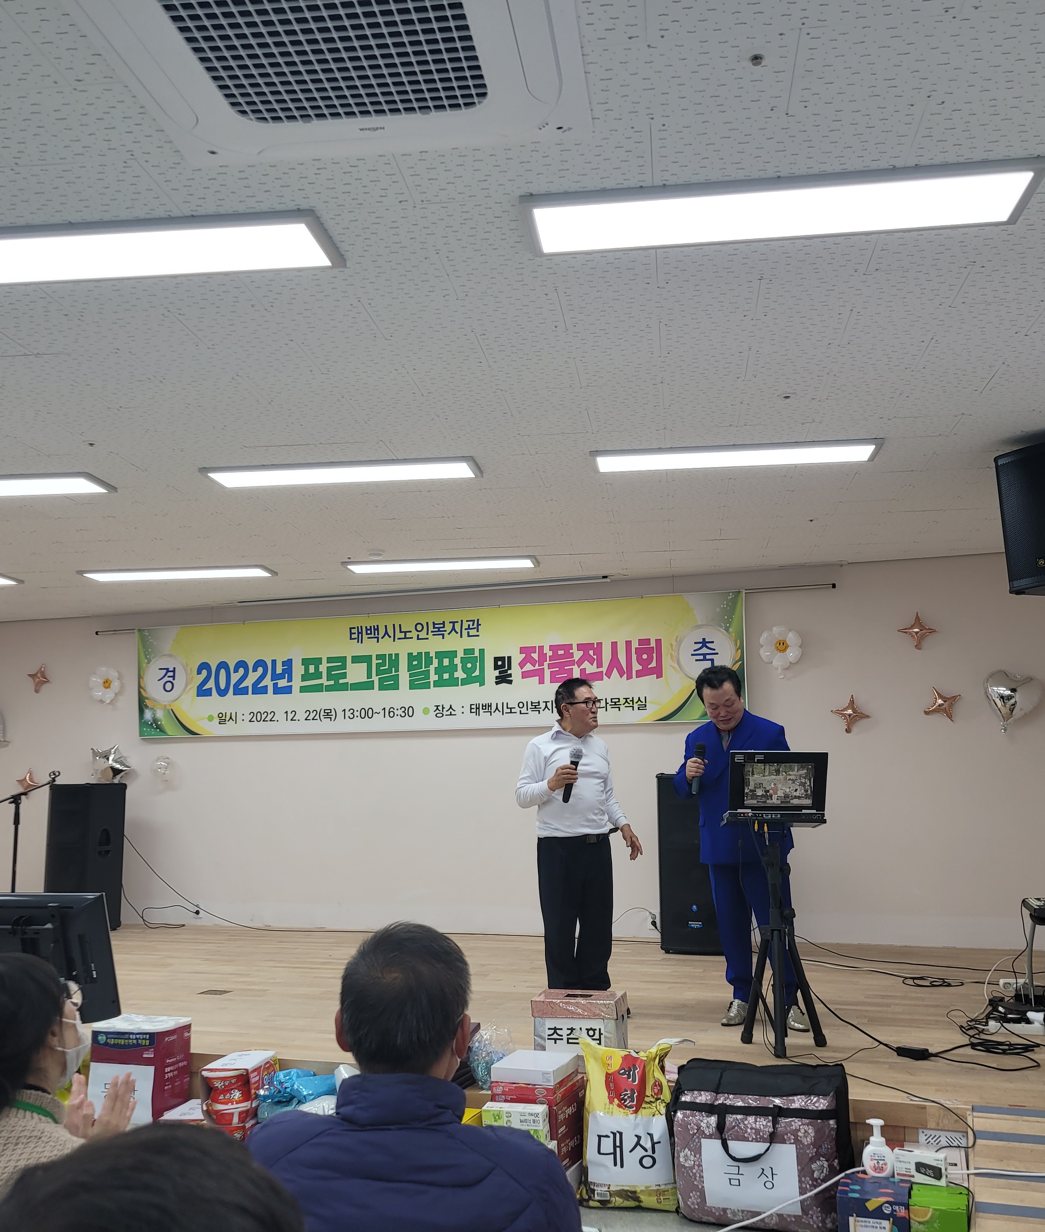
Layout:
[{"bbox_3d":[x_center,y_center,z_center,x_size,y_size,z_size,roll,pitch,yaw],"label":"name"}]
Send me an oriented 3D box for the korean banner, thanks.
[{"bbox_3d":[-0.799,0.416,9.326,4.980,0.900,0.030,-3,-8,19],"label":"korean banner"}]

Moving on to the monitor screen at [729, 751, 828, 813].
[{"bbox_3d":[1.051,0.682,5.067,0.410,0.261,0.030,-2,9,7],"label":"monitor screen"}]

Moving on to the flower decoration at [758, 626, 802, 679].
[{"bbox_3d":[1.759,0.245,8.414,0.300,0.370,0.120,-3,-8,19],"label":"flower decoration"}]

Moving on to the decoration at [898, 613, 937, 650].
[{"bbox_3d":[2.613,0.102,8.157,0.258,0.243,0.086,-3,-8,20],"label":"decoration"}]

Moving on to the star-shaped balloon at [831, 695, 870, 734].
[{"bbox_3d":[2.194,0.660,8.238,0.253,0.248,0.086,4,-6,20],"label":"star-shaped balloon"}]

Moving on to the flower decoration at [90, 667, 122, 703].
[{"bbox_3d":[-3.443,0.572,10.185,0.290,0.310,0.120,-3,-8,19],"label":"flower decoration"}]

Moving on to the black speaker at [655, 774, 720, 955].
[{"bbox_3d":[1.173,1.599,8.069,0.450,1.133,0.455,-3,-8,20],"label":"black speaker"}]

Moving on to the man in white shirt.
[{"bbox_3d":[0.276,1.083,5.931,0.560,1.595,0.420,3,-9,-25],"label":"man in white shirt"}]

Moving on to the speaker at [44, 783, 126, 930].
[{"bbox_3d":[-3.370,1.870,9.557,0.460,1.110,0.420,-5,-9,27],"label":"speaker"}]

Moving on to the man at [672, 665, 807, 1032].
[{"bbox_3d":[1.011,1.041,5.743,0.577,1.609,0.405,-3,-8,14],"label":"man"}]

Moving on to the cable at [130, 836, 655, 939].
[{"bbox_3d":[-1.103,1.969,9.042,4.326,0.717,0.350,-3,-8,19],"label":"cable"}]

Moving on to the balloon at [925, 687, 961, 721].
[{"bbox_3d":[2.737,0.582,8.048,0.248,0.243,0.086,-3,-8,20],"label":"balloon"}]

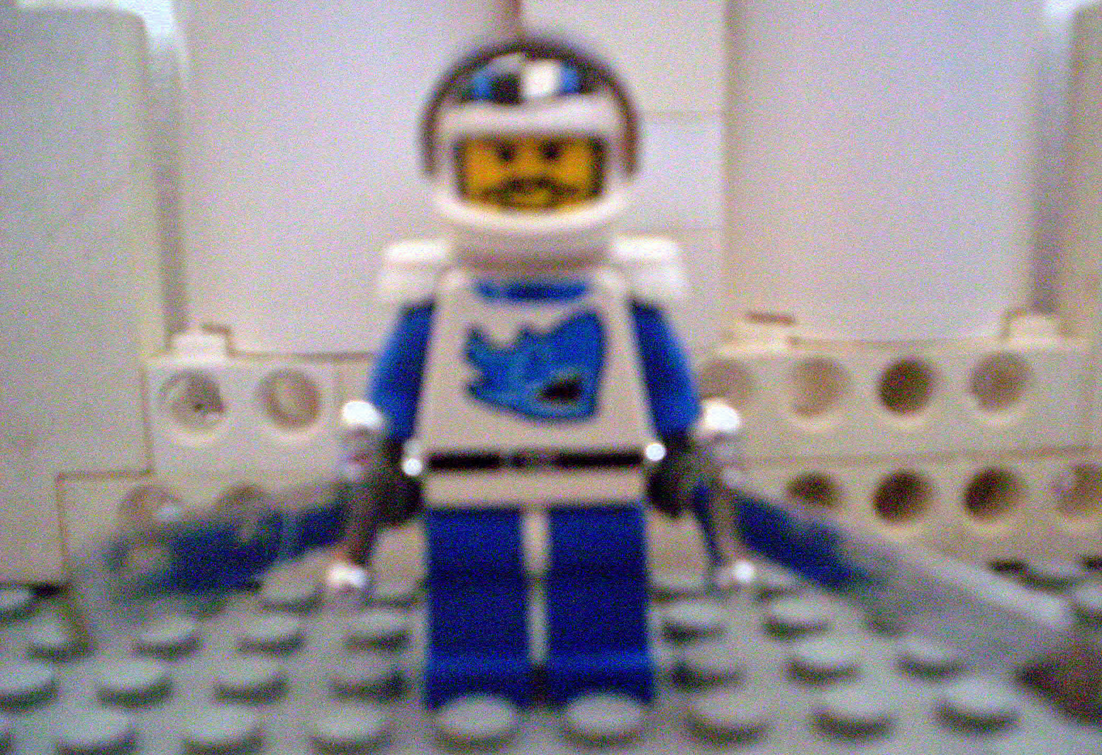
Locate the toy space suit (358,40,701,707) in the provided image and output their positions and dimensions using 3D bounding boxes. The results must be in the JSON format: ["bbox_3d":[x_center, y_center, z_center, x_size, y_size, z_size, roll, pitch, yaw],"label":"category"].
[{"bbox_3d":[-0.002,0.000,0.079,0.025,0.044,0.014,-2,14,-2],"label":"toy space suit"}]

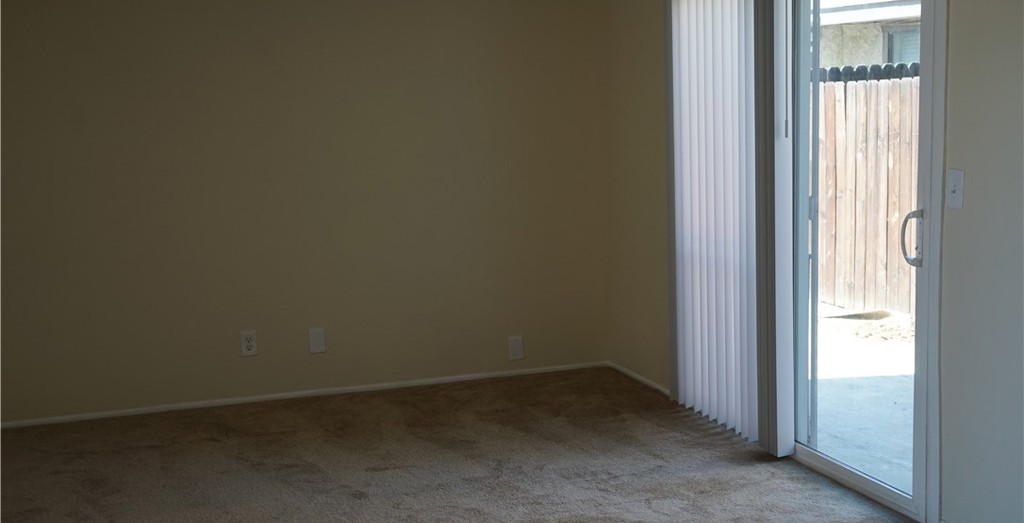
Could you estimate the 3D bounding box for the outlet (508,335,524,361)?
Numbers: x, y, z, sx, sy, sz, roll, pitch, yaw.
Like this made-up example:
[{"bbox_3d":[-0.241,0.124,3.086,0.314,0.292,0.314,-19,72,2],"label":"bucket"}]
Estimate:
[{"bbox_3d":[0.021,0.433,6.145,0.070,0.115,0.010,-4,8,-18],"label":"outlet"}]

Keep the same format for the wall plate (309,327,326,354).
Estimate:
[{"bbox_3d":[-0.925,0.374,5.813,0.070,0.115,0.010,-4,8,-18],"label":"wall plate"}]

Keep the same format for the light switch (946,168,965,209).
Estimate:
[{"bbox_3d":[1.318,-0.216,3.657,0.020,0.115,0.070,-4,8,-18],"label":"light switch"}]

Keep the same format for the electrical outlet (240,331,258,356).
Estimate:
[{"bbox_3d":[-1.227,0.381,5.710,0.070,0.115,0.010,-4,8,-18],"label":"electrical outlet"}]

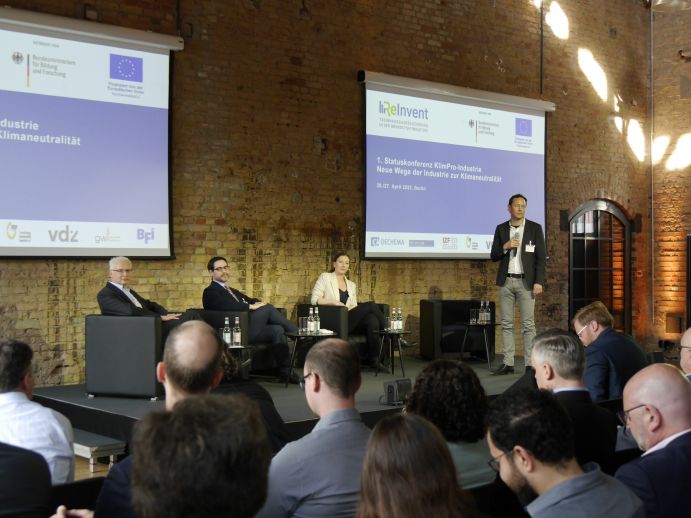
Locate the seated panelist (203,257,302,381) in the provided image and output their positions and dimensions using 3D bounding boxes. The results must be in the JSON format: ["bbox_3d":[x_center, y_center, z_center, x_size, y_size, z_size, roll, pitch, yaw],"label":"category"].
[{"bbox_3d":[-0.820,0.543,9.690,1.040,1.150,0.600,0,0,30],"label":"seated panelist"}]

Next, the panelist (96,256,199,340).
[{"bbox_3d":[-1.500,0.545,8.570,1.000,1.140,0.600,0,0,27],"label":"panelist"}]

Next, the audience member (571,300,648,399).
[{"bbox_3d":[1.440,0.909,5.700,0.850,1.340,0.560,0,0,43],"label":"audience member"}]

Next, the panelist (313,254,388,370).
[{"bbox_3d":[0.154,0.552,10.988,0.580,1.260,0.900,0,0,-43],"label":"panelist"}]

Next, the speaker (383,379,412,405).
[{"bbox_3d":[0.400,1.025,8.000,0.170,0.200,0.160,0,0,-42],"label":"speaker"}]

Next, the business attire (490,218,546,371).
[{"bbox_3d":[1.716,0.352,10.300,0.560,1.510,0.380,0,0,12],"label":"business attire"}]

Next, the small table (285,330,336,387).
[{"bbox_3d":[-0.313,0.948,9.686,0.470,0.475,0.470,0,0,0],"label":"small table"}]

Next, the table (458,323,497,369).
[{"bbox_3d":[1.450,0.952,11.275,0.460,0.470,0.460,0,0,0],"label":"table"}]

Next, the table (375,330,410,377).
[{"bbox_3d":[0.467,0.960,10.476,0.410,0.450,0.410,0,0,0],"label":"table"}]

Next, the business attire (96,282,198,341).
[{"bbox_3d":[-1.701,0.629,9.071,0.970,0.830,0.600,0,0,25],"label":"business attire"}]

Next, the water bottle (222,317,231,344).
[{"bbox_3d":[-0.940,0.570,8.220,0.059,0.222,0.059,0,0,0],"label":"water bottle"}]

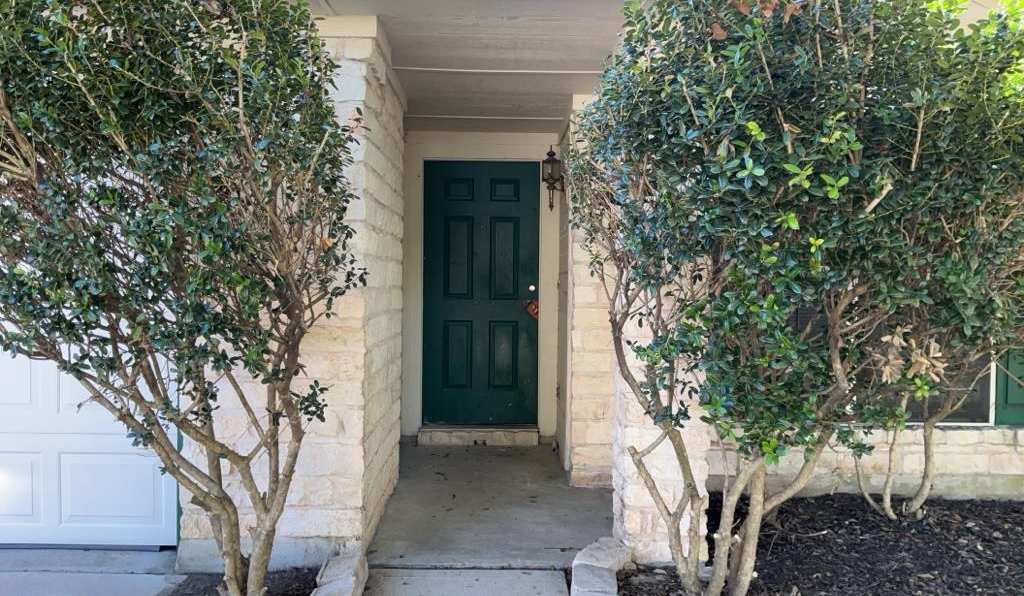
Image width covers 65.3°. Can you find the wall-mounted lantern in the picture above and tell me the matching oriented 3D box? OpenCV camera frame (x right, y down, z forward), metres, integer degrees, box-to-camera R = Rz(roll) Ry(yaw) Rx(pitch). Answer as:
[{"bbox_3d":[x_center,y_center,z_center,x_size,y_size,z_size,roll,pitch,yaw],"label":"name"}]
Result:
[{"bbox_3d":[0.299,-0.848,5.680,0.165,0.472,0.140,1,0,-3],"label":"wall-mounted lantern"}]

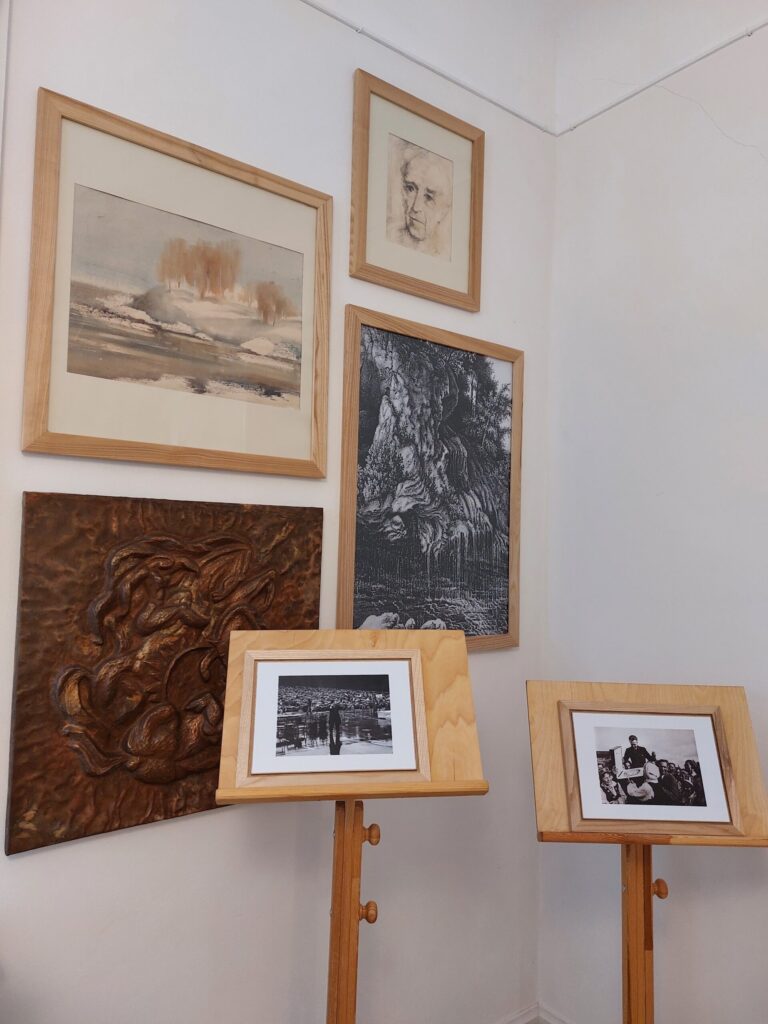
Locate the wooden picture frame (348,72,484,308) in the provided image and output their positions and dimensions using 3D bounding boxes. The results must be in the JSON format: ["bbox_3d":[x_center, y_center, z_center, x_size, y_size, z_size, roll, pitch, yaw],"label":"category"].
[{"bbox_3d":[0.106,-0.883,2.006,0.459,0.543,0.027,3,-2,-37],"label":"wooden picture frame"}]

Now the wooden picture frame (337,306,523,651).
[{"bbox_3d":[0.160,-0.055,2.036,0.666,0.933,0.027,3,-2,-37],"label":"wooden picture frame"}]

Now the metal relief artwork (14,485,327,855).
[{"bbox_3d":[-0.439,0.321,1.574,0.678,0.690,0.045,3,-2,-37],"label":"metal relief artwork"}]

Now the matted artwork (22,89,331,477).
[{"bbox_3d":[-0.418,-0.461,1.602,0.688,0.715,0.027,3,-2,-37],"label":"matted artwork"}]

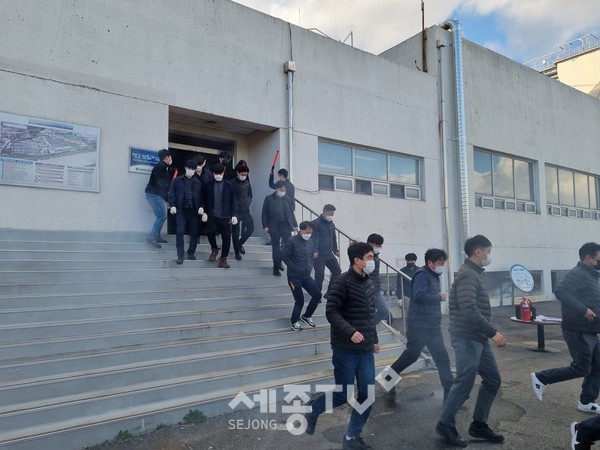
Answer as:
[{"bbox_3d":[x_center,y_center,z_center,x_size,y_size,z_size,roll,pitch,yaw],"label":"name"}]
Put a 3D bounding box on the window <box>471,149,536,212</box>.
[{"bbox_3d":[7.382,-1.510,16.255,4.150,2.040,0.100,3,-6,-35],"label":"window"}]

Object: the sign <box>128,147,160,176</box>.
[{"bbox_3d":[-2.955,-1.219,8.709,0.620,0.490,0.060,3,-6,-35],"label":"sign"}]

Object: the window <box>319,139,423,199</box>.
[{"bbox_3d":[2.039,-1.444,12.520,3.970,1.360,0.100,3,-6,-35],"label":"window"}]

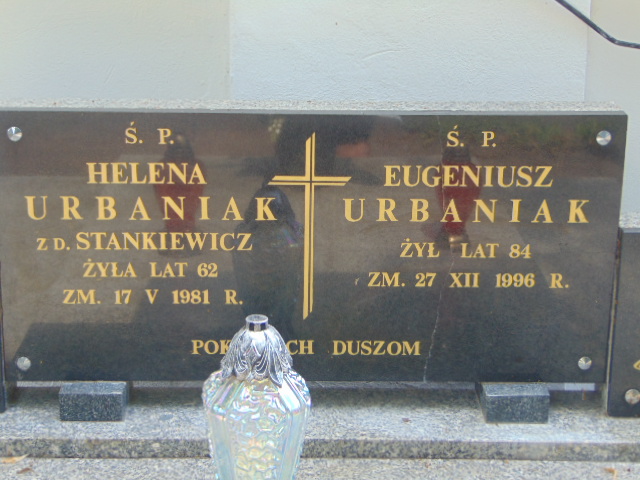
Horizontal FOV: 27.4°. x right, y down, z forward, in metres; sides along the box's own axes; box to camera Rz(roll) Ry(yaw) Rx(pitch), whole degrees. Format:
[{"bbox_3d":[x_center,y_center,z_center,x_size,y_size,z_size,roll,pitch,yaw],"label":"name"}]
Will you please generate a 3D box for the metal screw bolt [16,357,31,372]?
[{"bbox_3d":[-0.493,0.209,2.186,0.024,0.024,0.010,0,16,-3],"label":"metal screw bolt"}]

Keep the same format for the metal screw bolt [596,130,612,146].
[{"bbox_3d":[0.463,-0.163,2.135,0.024,0.024,0.010,0,16,-3],"label":"metal screw bolt"}]

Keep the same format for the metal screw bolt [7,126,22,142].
[{"bbox_3d":[-0.486,-0.167,2.079,0.024,0.024,0.010,0,16,-3],"label":"metal screw bolt"}]

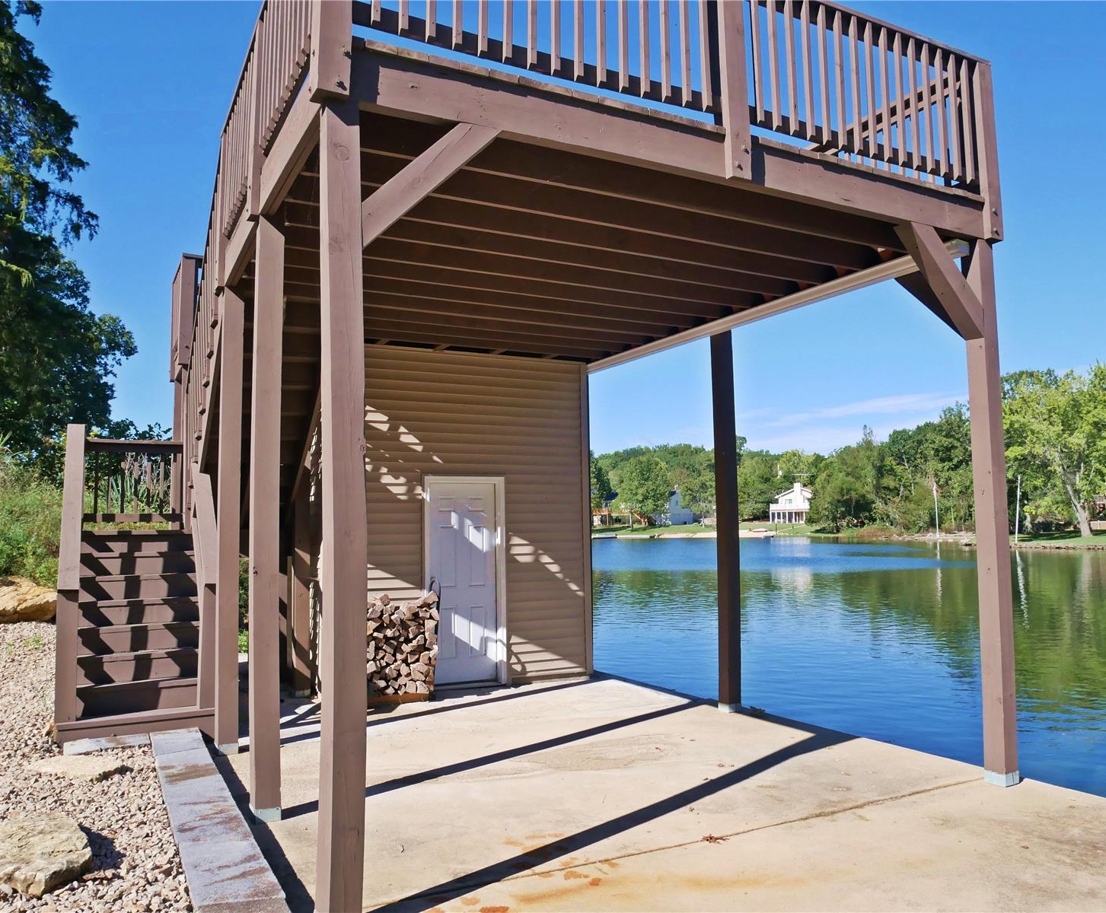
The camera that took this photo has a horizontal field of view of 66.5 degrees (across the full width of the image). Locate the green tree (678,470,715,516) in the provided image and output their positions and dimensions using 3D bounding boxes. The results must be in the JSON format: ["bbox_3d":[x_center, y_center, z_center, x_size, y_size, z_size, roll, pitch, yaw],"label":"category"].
[{"bbox_3d":[22.319,6.194,125.000,6.600,8.200,6.600,-2,-4,10],"label":"green tree"}]

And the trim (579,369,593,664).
[{"bbox_3d":[0.351,0.657,9.249,0.090,3.370,0.080,1,-5,-29],"label":"trim"}]

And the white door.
[{"bbox_3d":[-0.888,1.267,8.507,0.840,2.080,0.080,1,-5,-29],"label":"white door"}]

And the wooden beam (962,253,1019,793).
[{"bbox_3d":[2.790,0.327,5.383,0.140,3.420,0.140,2,-5,-27],"label":"wooden beam"}]

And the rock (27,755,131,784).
[{"bbox_3d":[-2.923,1.910,5.171,0.580,0.085,0.320,-2,-5,20],"label":"rock"}]

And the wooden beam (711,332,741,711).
[{"bbox_3d":[1.520,0.545,7.450,0.140,3.330,0.140,2,-5,-27],"label":"wooden beam"}]

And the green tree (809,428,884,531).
[{"bbox_3d":[39.618,3.210,114.000,9.500,13.700,9.000,-2,-4,19],"label":"green tree"}]

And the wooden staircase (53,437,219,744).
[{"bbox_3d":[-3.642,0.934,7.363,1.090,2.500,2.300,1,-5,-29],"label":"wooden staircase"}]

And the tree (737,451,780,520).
[{"bbox_3d":[37.628,5.150,155.000,8.300,12.600,8.000,-2,-4,14],"label":"tree"}]

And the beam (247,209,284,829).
[{"bbox_3d":[-1.668,0.324,4.916,0.140,3.470,0.140,2,-5,-27],"label":"beam"}]

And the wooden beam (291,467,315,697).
[{"bbox_3d":[-2.443,1.193,8.241,0.150,2.240,0.150,1,-5,-29],"label":"wooden beam"}]

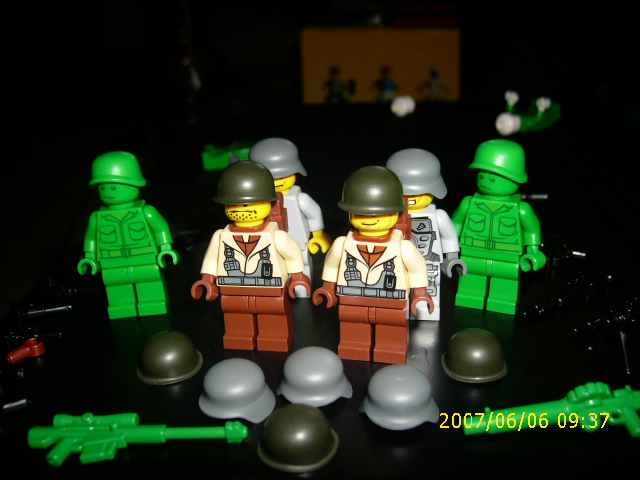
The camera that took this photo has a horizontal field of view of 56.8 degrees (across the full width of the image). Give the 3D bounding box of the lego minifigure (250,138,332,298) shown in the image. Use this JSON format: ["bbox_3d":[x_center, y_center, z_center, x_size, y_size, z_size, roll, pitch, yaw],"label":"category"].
[{"bbox_3d":[-0.010,-0.006,0.160,0.027,0.043,0.016,3,24,12],"label":"lego minifigure"}]

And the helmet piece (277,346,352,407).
[{"bbox_3d":[-0.001,0.027,0.119,0.015,0.011,0.016,0,22,6],"label":"helmet piece"}]

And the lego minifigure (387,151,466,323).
[{"bbox_3d":[0.022,-0.002,0.146,0.027,0.043,0.016,1,24,9],"label":"lego minifigure"}]

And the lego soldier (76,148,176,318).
[{"bbox_3d":[-0.049,-0.002,0.152,0.026,0.043,0.015,-4,22,-5],"label":"lego soldier"}]

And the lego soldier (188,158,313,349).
[{"bbox_3d":[-0.016,0.004,0.137,0.028,0.044,0.018,1,24,8],"label":"lego soldier"}]

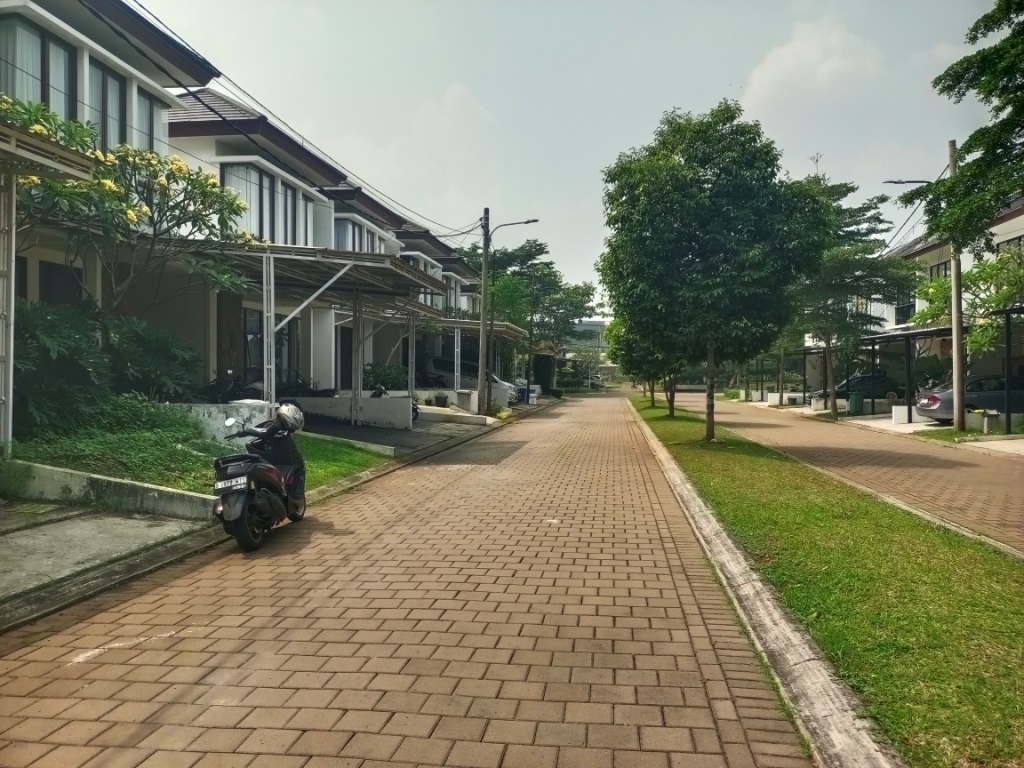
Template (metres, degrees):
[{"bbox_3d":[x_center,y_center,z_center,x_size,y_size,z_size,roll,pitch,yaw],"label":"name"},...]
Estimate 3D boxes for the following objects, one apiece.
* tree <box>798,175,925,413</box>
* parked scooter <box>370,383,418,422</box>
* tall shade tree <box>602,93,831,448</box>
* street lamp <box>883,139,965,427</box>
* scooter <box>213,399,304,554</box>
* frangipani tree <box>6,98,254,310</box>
[{"bbox_3d":[11.600,-2.980,25.600,5.200,8.200,5.200,0,0,8],"label":"tree"},{"bbox_3d":[-3.800,0.640,23.500,1.900,1.120,0.700,0,0,8],"label":"parked scooter"},{"bbox_3d":[4.700,-2.630,17.000,5.300,7.750,5.200,0,0,8],"label":"tall shade tree"},{"bbox_3d":[10.870,-2.580,19.510,1.930,7.600,0.340,0,0,8],"label":"street lamp"},{"bbox_3d":[-2.260,0.850,6.900,0.720,1.140,1.870,0,0,3],"label":"scooter"},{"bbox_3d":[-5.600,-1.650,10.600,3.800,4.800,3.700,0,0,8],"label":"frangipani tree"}]

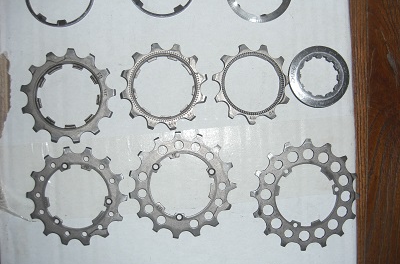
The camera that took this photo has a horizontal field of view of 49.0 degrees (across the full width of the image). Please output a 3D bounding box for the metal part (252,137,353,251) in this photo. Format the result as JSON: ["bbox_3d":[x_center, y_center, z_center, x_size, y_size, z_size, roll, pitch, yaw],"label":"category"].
[{"bbox_3d":[0.063,0.037,0.260,0.067,0.002,0.067,0,93,-2],"label":"metal part"}]

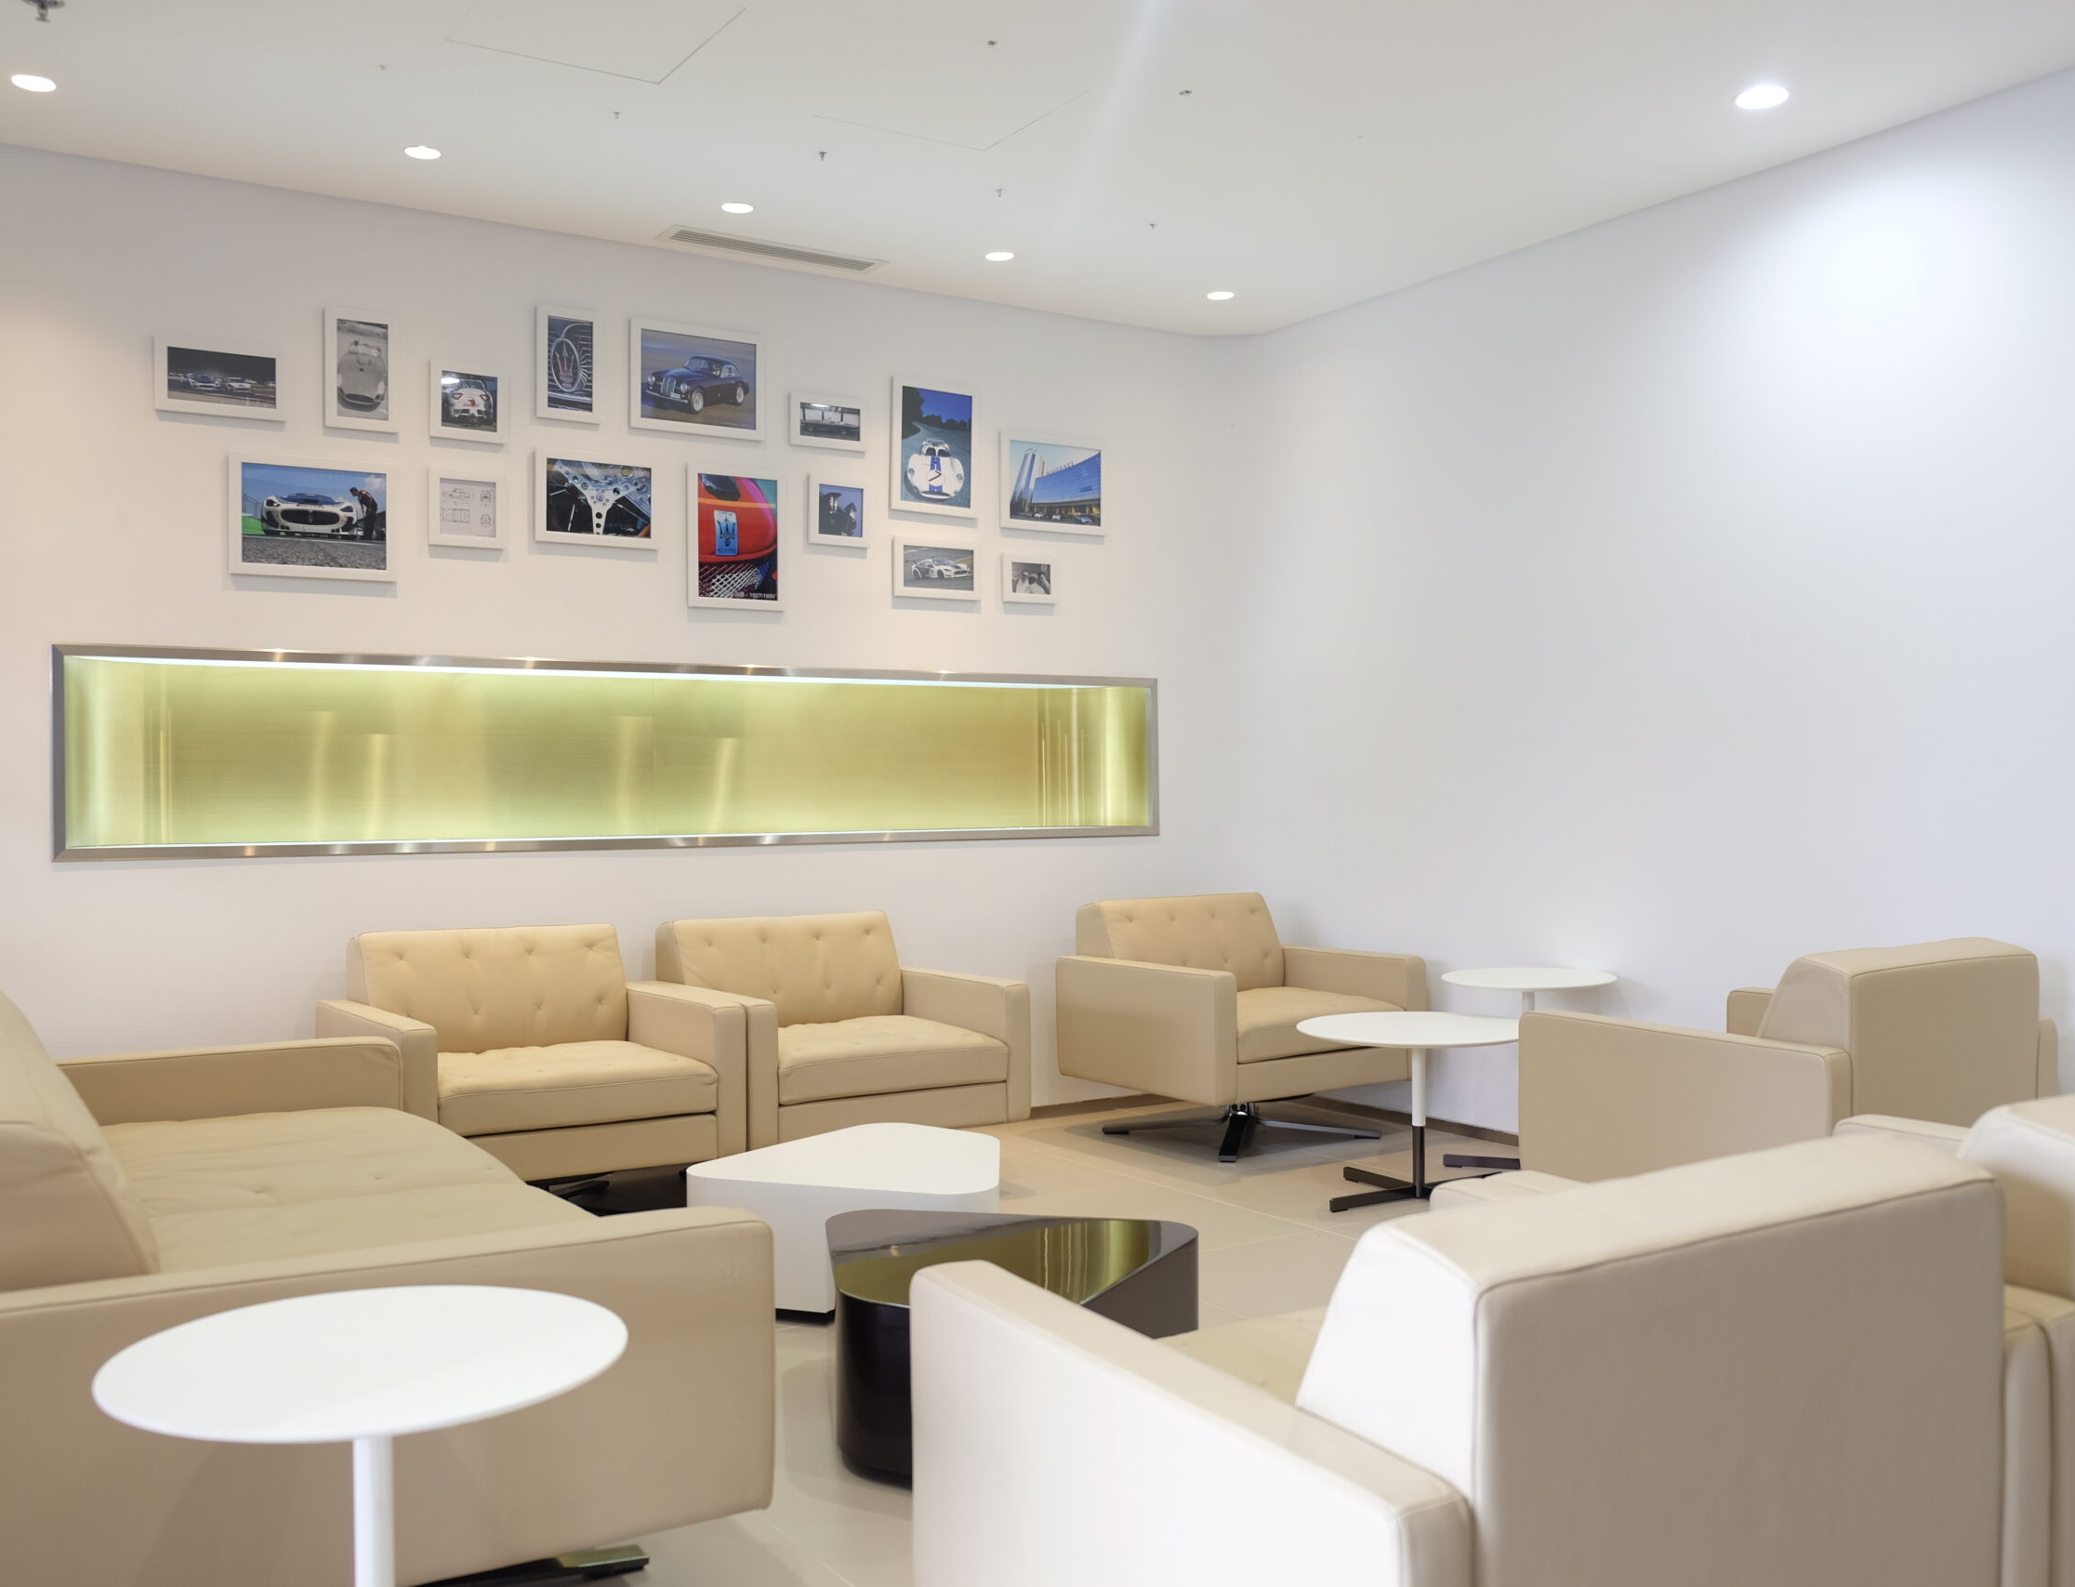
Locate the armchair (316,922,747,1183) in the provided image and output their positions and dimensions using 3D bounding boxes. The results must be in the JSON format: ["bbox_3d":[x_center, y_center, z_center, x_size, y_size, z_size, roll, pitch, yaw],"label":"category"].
[{"bbox_3d":[-1.356,0.767,4.762,0.880,0.764,0.806,-1,0,-35],"label":"armchair"}]

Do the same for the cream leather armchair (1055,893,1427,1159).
[{"bbox_3d":[0.665,0.744,5.857,0.880,0.764,0.806,-1,0,-34],"label":"cream leather armchair"}]

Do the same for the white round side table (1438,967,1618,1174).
[{"bbox_3d":[1.463,0.836,5.309,0.498,0.574,0.498,0,0,0],"label":"white round side table"}]

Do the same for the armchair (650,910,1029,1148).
[{"bbox_3d":[-0.610,0.758,5.221,0.880,0.764,0.806,-1,0,-34],"label":"armchair"}]

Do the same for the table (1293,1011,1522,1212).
[{"bbox_3d":[1.060,0.889,4.959,0.662,0.478,0.662,-1,0,-32],"label":"table"}]

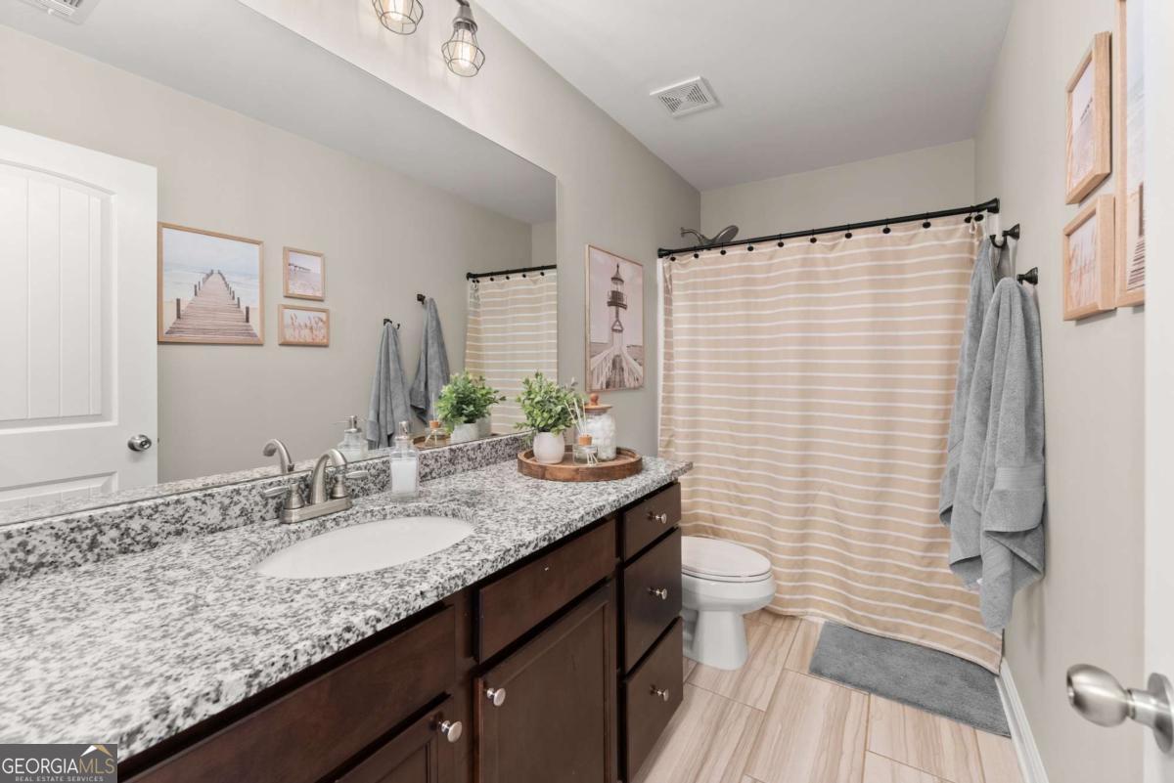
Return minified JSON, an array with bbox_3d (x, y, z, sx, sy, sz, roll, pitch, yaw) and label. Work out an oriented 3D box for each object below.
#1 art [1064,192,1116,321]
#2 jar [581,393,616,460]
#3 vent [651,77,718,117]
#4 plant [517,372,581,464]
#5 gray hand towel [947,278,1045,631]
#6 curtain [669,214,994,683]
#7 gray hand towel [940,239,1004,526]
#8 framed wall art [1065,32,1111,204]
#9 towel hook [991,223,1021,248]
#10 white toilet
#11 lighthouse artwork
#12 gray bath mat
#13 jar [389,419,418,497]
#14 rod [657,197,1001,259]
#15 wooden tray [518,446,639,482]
[{"bbox_3d":[1.049,-0.269,0.964,0.025,0.210,0.253,1,2,33],"label":"art"},{"bbox_3d":[0.035,0.134,1.737,0.146,0.232,0.146,0,2,0],"label":"jar"},{"bbox_3d":[0.453,-1.342,2.098,0.240,0.025,0.260,2,4,34],"label":"vent"},{"bbox_3d":[-0.133,0.097,1.655,0.207,0.303,0.207,0,2,0],"label":"plant"},{"bbox_3d":[1.227,0.169,1.374,0.182,1.010,0.242,1,2,33],"label":"gray hand towel"},{"bbox_3d":[1.071,0.164,2.311,1.505,1.858,0.162,1,2,33],"label":"curtain"},{"bbox_3d":[1.350,-0.030,1.572,0.180,0.940,0.280,2,4,34],"label":"gray hand towel"},{"bbox_3d":[1.026,-0.546,0.939,0.022,0.260,0.185,2,4,34],"label":"framed wall art"},{"bbox_3d":[1.437,-0.538,1.569,0.079,0.076,0.091,1,2,33],"label":"towel hook"},{"bbox_3d":[0.459,0.761,2.142,0.757,0.757,0.424,1,2,33],"label":"white toilet"},{"bbox_3d":[0.158,-0.356,2.360,0.024,0.677,0.561,1,2,33],"label":"lighthouse artwork"},{"bbox_3d":[1.261,1.097,1.821,0.600,0.018,0.430,2,4,34],"label":"gray bath mat"},{"bbox_3d":[-0.495,0.183,1.240,0.075,0.200,0.085,-2,4,-32],"label":"jar"},{"bbox_3d":[1.054,-0.785,2.297,1.510,0.060,0.060,2,4,34],"label":"rod"},{"bbox_3d":[-0.024,0.242,1.597,0.420,0.040,0.420,0,3,0],"label":"wooden tray"}]

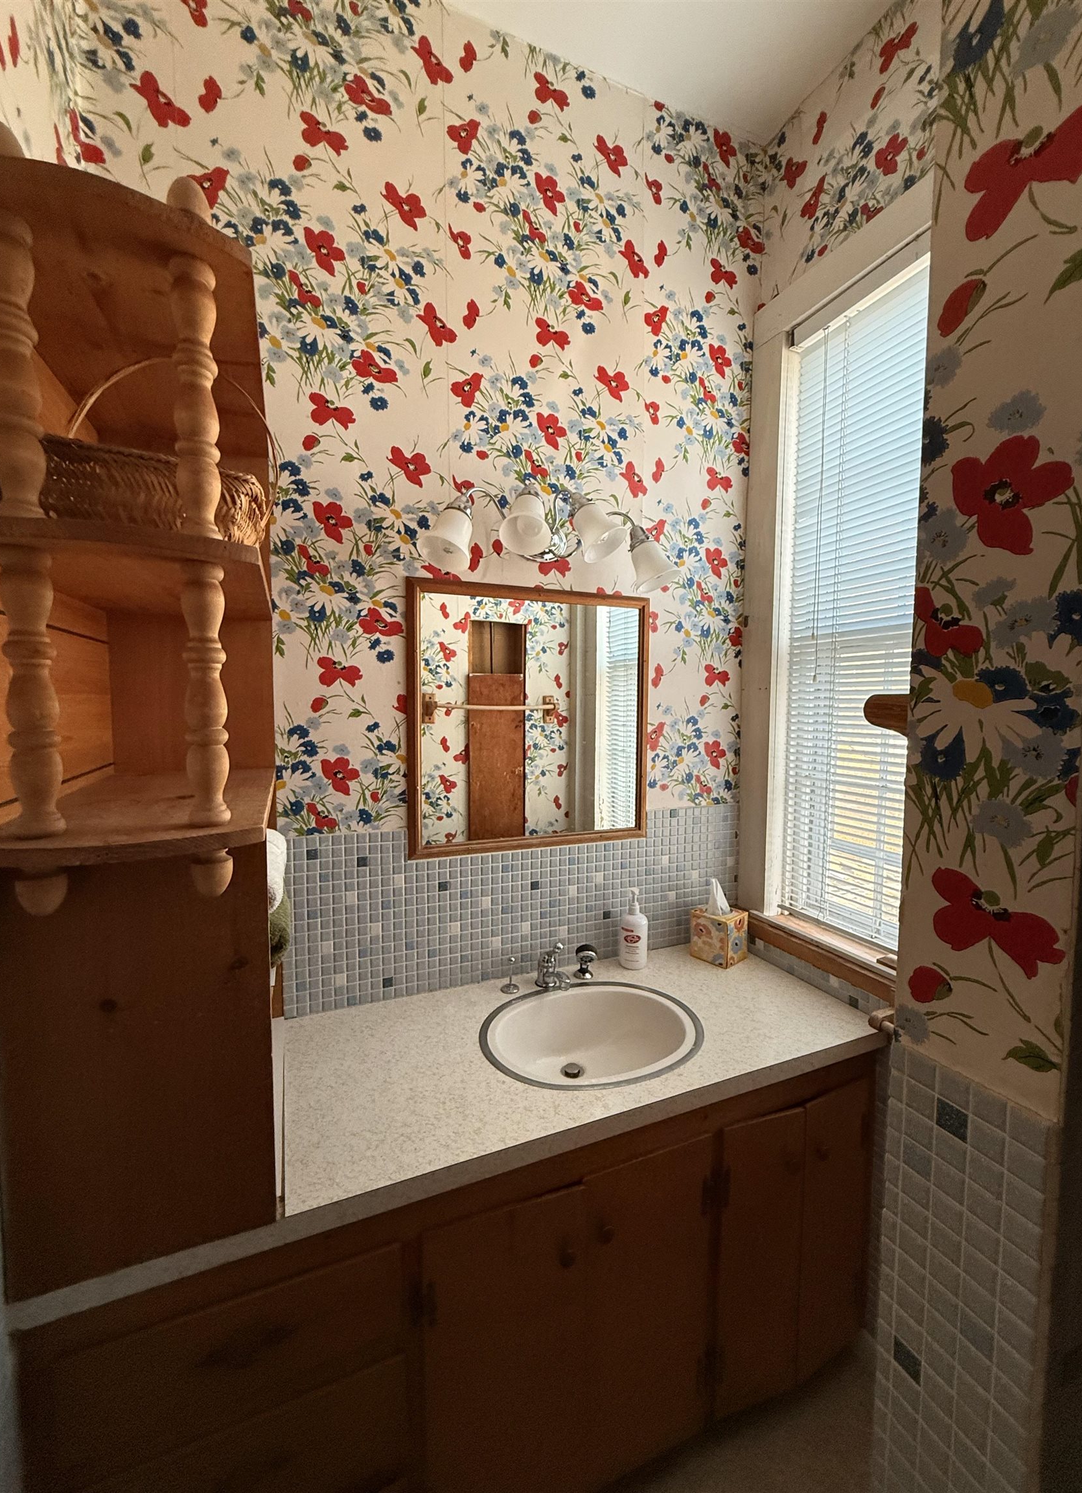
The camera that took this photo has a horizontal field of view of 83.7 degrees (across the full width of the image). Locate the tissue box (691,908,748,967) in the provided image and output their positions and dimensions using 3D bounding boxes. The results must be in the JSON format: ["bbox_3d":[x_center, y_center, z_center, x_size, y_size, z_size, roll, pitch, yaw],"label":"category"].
[{"bbox_3d":[0.495,0.523,1.674,0.108,0.126,0.112,-3,5,-42],"label":"tissue box"}]

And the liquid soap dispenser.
[{"bbox_3d":[0.250,0.483,1.623,0.074,0.209,0.073,0,4,2],"label":"liquid soap dispenser"}]

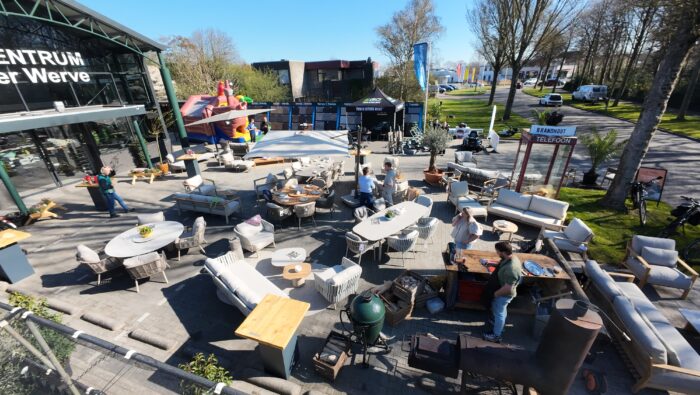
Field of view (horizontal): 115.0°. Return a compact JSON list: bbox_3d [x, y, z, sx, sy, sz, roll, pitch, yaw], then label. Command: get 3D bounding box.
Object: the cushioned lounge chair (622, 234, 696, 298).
[{"bbox_3d":[6.241,1.384,4.591,0.740,0.820,0.860,8,26,21],"label":"cushioned lounge chair"}]

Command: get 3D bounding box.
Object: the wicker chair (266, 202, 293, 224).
[{"bbox_3d":[-2.213,0.460,7.039,0.600,0.780,0.600,15,29,30],"label":"wicker chair"}]

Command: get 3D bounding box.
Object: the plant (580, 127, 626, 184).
[{"bbox_3d":[9.950,-1.459,8.943,1.150,2.200,1.150,20,32,40],"label":"plant"}]

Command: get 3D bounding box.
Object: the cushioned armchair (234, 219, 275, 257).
[{"bbox_3d":[-2.558,1.107,6.106,0.740,0.740,0.760,20,32,41],"label":"cushioned armchair"}]

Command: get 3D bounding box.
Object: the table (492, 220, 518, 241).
[{"bbox_3d":[4.877,1.062,6.988,0.599,0.441,0.593,20,31,39],"label":"table"}]

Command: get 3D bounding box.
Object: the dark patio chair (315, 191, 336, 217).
[{"bbox_3d":[-0.777,0.205,7.538,0.600,0.780,0.600,0,25,3],"label":"dark patio chair"}]

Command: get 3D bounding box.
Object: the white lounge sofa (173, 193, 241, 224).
[{"bbox_3d":[-5.324,0.329,8.493,2.275,0.777,0.767,6,24,15],"label":"white lounge sofa"}]

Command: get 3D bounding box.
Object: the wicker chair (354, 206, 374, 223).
[{"bbox_3d":[0.516,0.785,7.289,0.581,0.790,0.552,-21,30,-38],"label":"wicker chair"}]

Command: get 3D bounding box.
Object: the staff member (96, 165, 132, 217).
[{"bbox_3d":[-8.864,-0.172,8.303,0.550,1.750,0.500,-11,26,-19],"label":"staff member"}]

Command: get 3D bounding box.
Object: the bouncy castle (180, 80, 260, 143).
[{"bbox_3d":[-10.665,-7.013,18.500,4.400,4.500,4.200,12,26,27],"label":"bouncy castle"}]

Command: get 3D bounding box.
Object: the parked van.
[{"bbox_3d":[34.455,-14.930,32.000,1.900,2.100,4.700,7,26,16],"label":"parked van"}]

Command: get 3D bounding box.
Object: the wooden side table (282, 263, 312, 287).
[{"bbox_3d":[-1.236,1.902,5.280,0.620,0.360,0.500,-5,24,-9],"label":"wooden side table"}]

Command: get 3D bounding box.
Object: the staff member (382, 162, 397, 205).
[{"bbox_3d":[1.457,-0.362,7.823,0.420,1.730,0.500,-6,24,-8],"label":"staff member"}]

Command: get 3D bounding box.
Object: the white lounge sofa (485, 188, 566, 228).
[{"bbox_3d":[6.092,0.478,7.811,0.936,0.841,2.025,-21,31,-40],"label":"white lounge sofa"}]

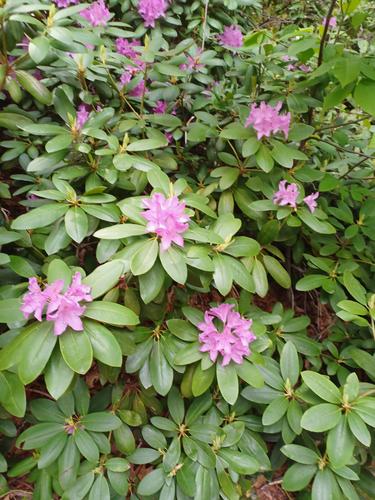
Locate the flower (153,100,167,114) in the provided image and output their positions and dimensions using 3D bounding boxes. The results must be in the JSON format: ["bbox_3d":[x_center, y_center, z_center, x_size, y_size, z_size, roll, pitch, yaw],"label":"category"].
[{"bbox_3d":[-0.128,-0.651,1.650,0.064,0.064,0.058,-3,36,-3],"label":"flower"}]

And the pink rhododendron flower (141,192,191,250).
[{"bbox_3d":[-0.057,-0.073,0.930,0.129,0.135,0.116,-2,36,-3],"label":"pink rhododendron flower"}]

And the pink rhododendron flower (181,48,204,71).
[{"bbox_3d":[0.026,-0.976,1.850,0.123,0.104,0.111,0,36,1],"label":"pink rhododendron flower"}]

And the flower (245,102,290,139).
[{"bbox_3d":[0.277,-0.448,1.250,0.159,0.135,0.127,7,37,10],"label":"flower"}]

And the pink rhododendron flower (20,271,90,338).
[{"bbox_3d":[-0.261,0.109,0.720,0.144,0.122,0.115,-16,39,-21],"label":"pink rhododendron flower"}]

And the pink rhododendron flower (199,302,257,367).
[{"bbox_3d":[0.091,0.192,0.820,0.132,0.132,0.118,6,36,8],"label":"pink rhododendron flower"}]

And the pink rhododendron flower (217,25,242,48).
[{"bbox_3d":[0.238,-1.183,2.000,0.133,0.126,0.120,3,36,5],"label":"pink rhododendron flower"}]

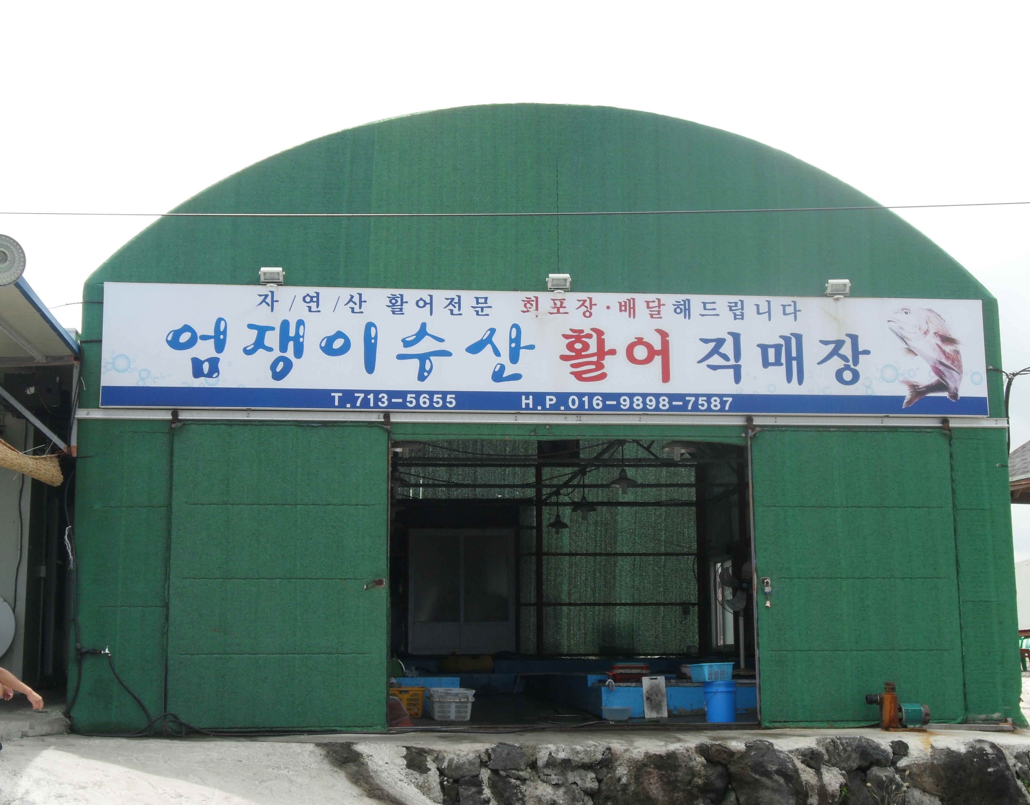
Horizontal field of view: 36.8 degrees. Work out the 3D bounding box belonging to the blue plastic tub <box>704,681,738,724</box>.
[{"bbox_3d":[1.890,2.750,14.250,0.298,0.378,0.298,0,-10,0],"label":"blue plastic tub"}]

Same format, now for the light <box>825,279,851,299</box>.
[{"bbox_3d":[3.047,-1.075,14.615,0.230,0.170,0.130,1,0,-6],"label":"light"}]

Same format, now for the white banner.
[{"bbox_3d":[0.385,-0.465,14.346,8.217,1.137,0.100,1,-10,-6],"label":"white banner"}]

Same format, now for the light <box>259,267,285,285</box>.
[{"bbox_3d":[-2.205,-1.145,14.060,0.230,0.170,0.130,1,0,-6],"label":"light"}]

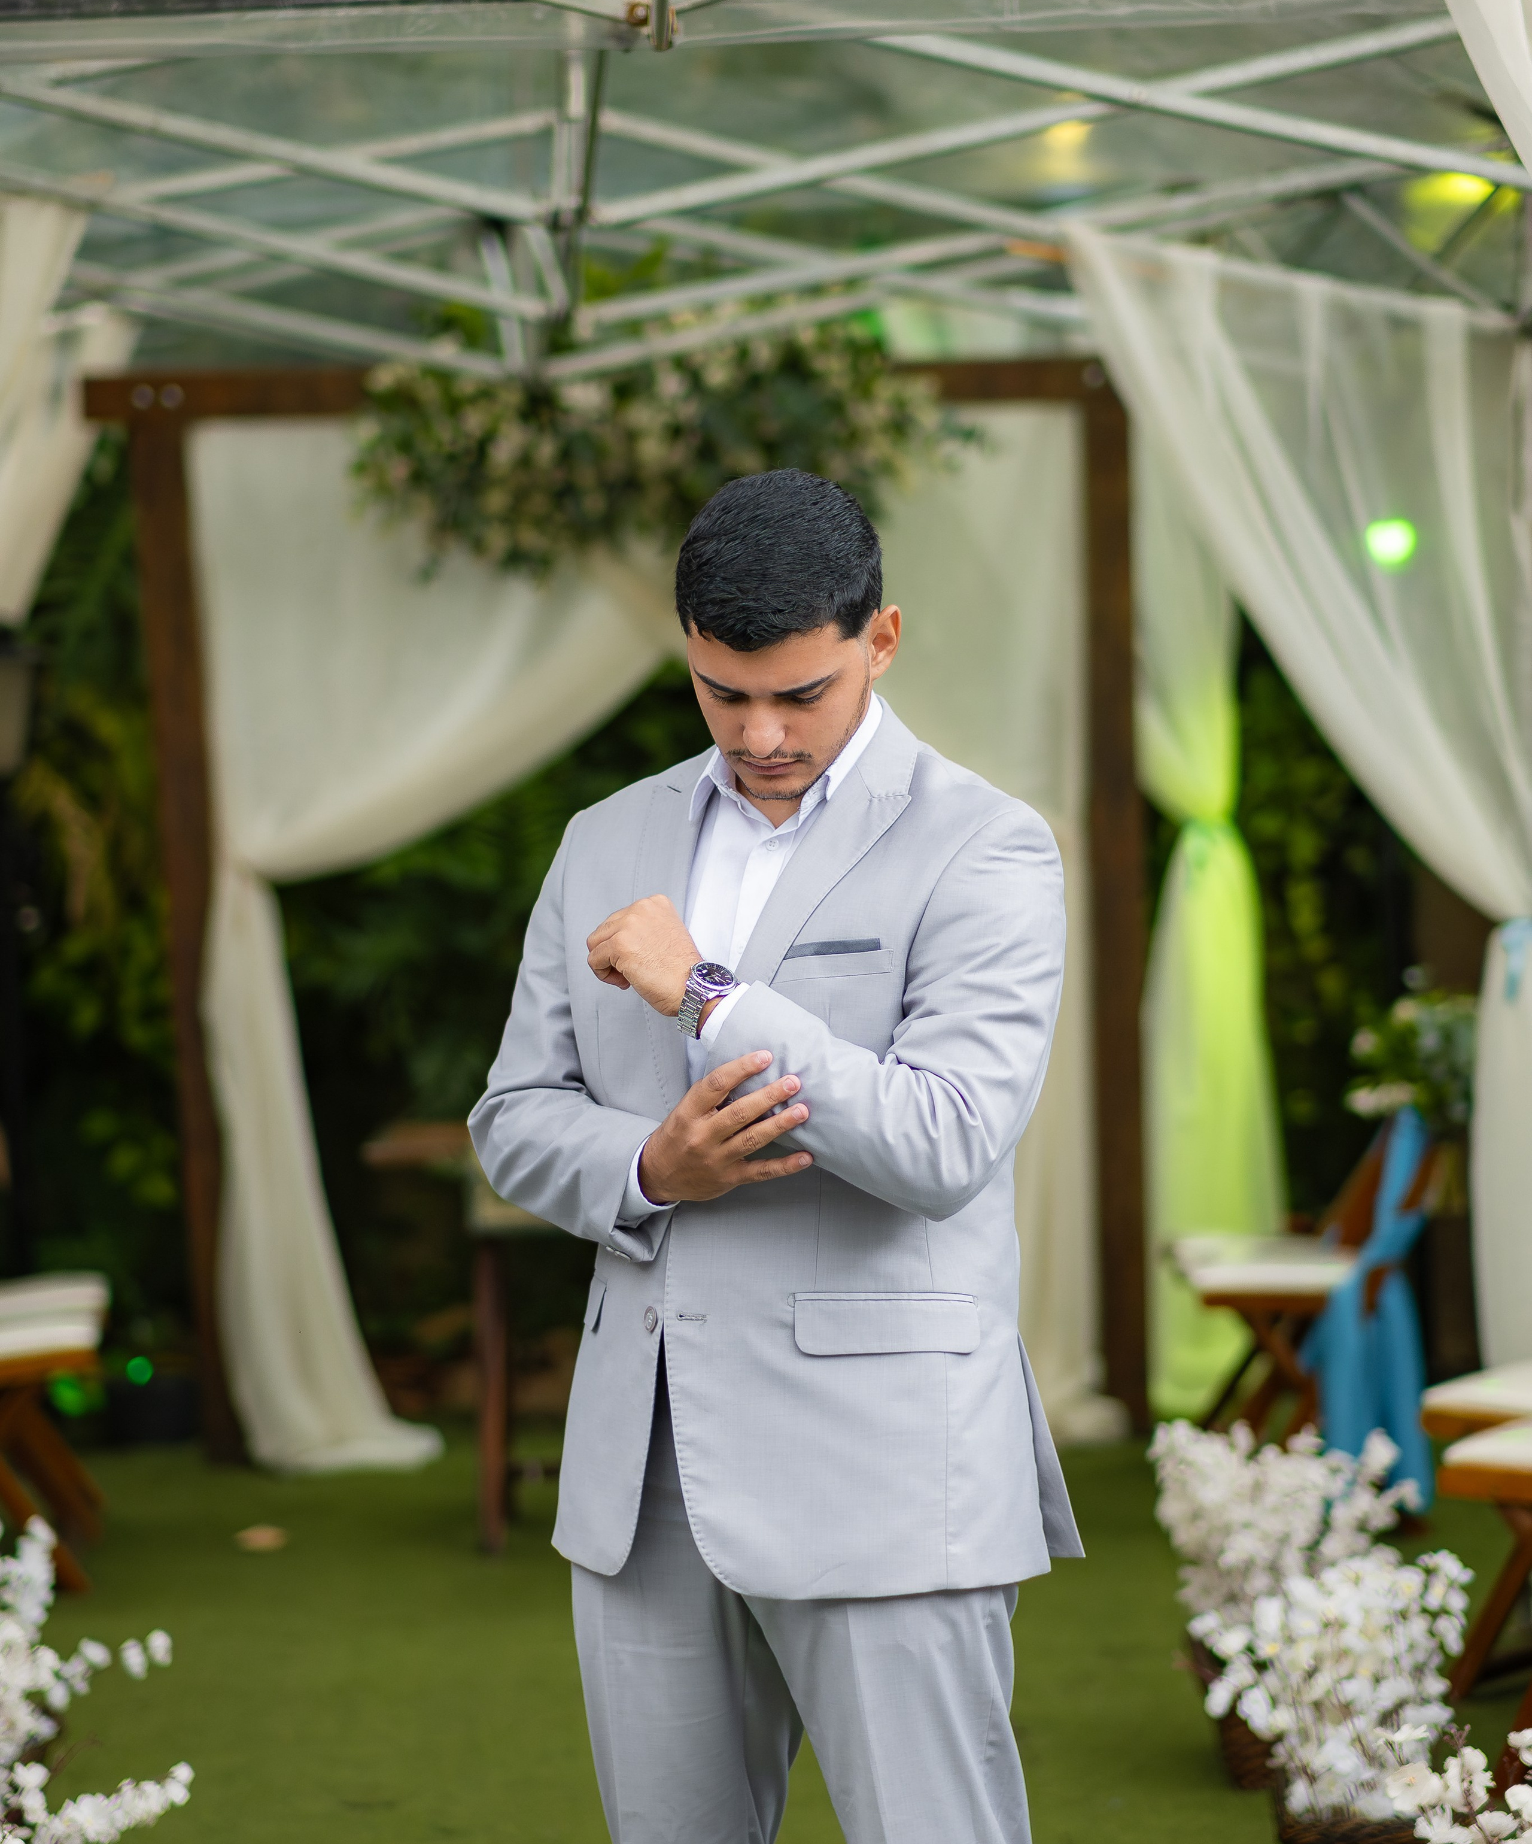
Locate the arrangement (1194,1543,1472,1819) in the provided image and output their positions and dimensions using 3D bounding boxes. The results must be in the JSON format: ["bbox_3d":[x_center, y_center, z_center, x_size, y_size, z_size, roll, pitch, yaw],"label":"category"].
[{"bbox_3d":[0.697,0.932,6.580,0.340,0.320,0.380,-2,3,1],"label":"arrangement"}]

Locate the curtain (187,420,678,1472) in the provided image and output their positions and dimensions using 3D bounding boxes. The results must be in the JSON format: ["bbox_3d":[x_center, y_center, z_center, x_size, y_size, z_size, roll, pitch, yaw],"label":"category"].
[{"bbox_3d":[-0.660,0.032,10.820,1.020,2.100,0.280,-2,3,0],"label":"curtain"}]

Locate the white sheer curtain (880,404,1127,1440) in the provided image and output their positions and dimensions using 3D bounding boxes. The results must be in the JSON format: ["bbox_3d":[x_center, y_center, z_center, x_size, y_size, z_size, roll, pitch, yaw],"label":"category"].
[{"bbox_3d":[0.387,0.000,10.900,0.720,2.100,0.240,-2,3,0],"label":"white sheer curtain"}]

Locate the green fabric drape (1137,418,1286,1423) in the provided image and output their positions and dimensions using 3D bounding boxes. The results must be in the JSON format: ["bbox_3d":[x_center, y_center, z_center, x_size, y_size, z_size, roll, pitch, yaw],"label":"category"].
[{"bbox_3d":[0.927,-0.051,11.250,0.360,2.140,0.250,-2,3,0],"label":"green fabric drape"}]

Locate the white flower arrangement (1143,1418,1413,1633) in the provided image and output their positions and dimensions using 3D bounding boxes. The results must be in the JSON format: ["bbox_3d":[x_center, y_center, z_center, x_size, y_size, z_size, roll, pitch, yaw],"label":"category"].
[{"bbox_3d":[0.730,0.871,7.570,0.360,0.320,0.380,-2,3,1],"label":"white flower arrangement"}]

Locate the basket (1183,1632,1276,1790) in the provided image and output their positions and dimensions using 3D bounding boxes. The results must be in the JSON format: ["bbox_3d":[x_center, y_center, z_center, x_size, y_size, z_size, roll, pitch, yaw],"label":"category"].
[{"bbox_3d":[0.716,1.105,7.550,0.225,0.180,0.340,-2,3,1],"label":"basket"}]

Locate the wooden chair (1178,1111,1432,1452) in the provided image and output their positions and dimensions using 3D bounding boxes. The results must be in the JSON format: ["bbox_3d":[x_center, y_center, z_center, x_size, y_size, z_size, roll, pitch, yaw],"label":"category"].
[{"bbox_3d":[0.991,0.704,9.800,0.460,0.760,0.430,-2,3,-2],"label":"wooden chair"}]

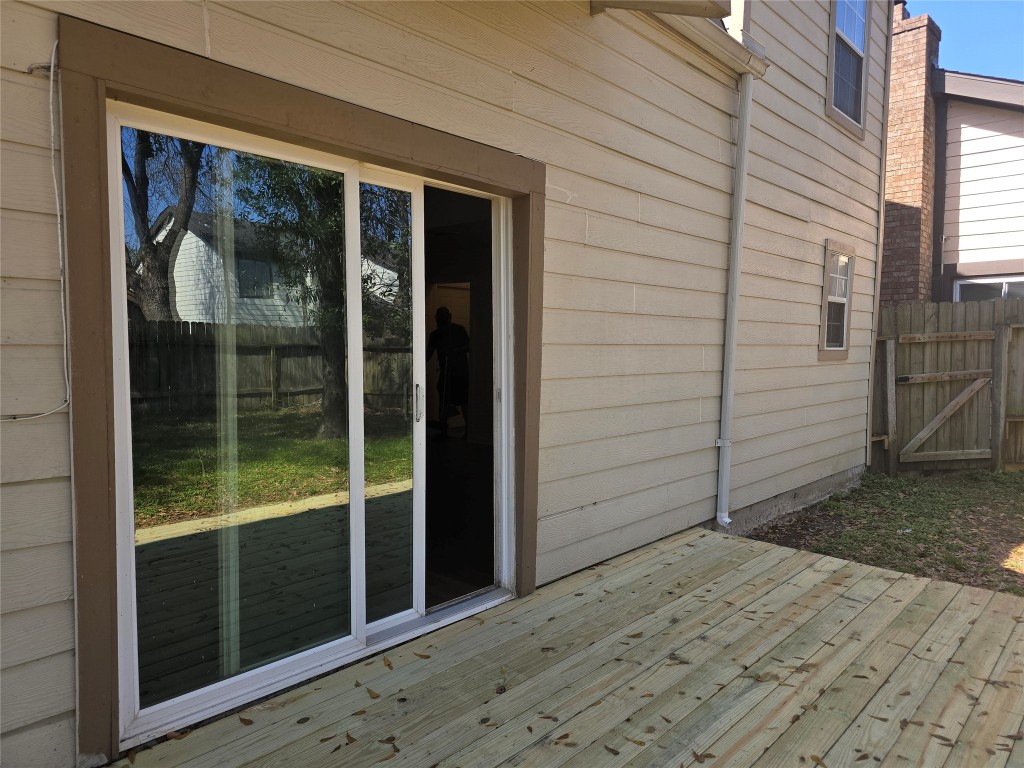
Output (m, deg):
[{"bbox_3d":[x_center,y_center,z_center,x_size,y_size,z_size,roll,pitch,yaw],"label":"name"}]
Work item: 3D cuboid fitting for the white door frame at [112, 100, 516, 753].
[{"bbox_3d":[-0.628,0.119,2.741,0.120,2.007,1.820,4,5,43],"label":"white door frame"}]

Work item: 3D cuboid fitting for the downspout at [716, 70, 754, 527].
[{"bbox_3d":[1.584,-0.546,4.810,0.105,3.150,0.085,6,6,43],"label":"downspout"}]

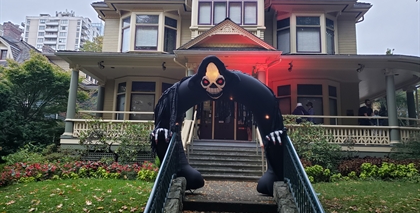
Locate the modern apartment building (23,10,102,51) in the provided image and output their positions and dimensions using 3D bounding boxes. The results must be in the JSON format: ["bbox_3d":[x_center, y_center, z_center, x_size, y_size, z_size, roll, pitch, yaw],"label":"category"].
[{"bbox_3d":[-64.364,-9.059,132.146,24.000,57.000,15.000,1,-9,3],"label":"modern apartment building"}]

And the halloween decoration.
[{"bbox_3d":[0.160,0.295,6.844,2.900,2.950,1.300,1,-9,5],"label":"halloween decoration"}]

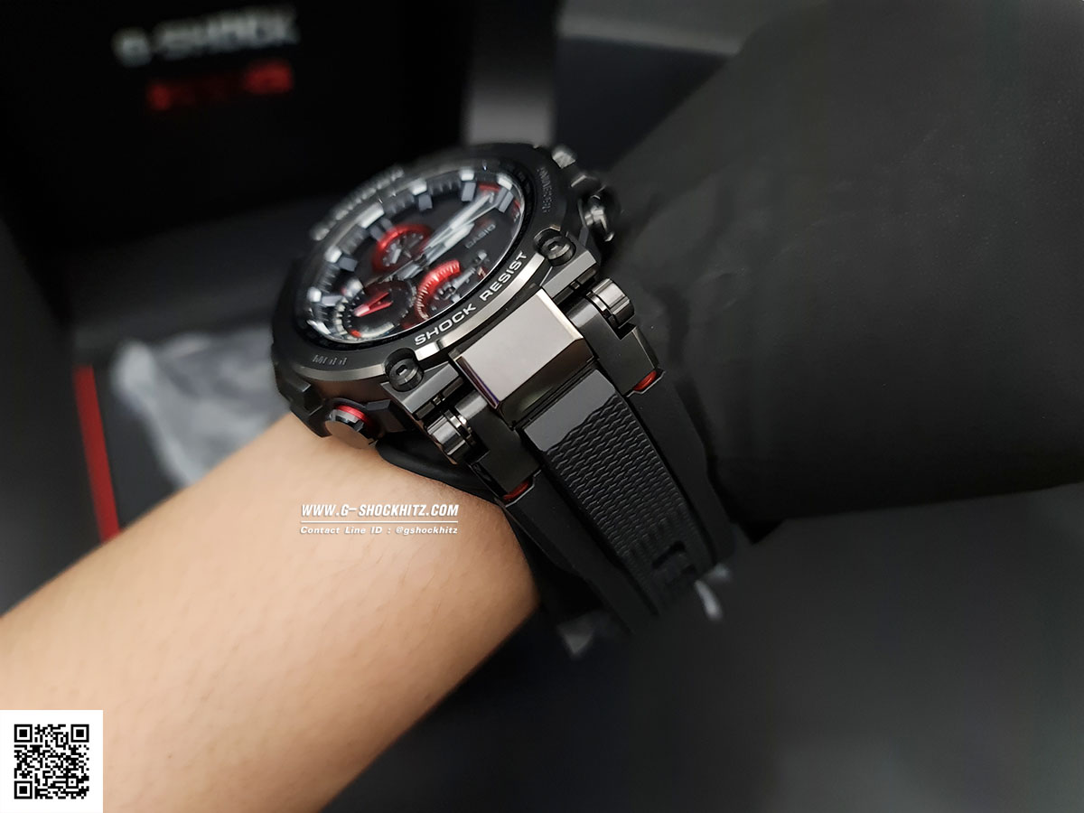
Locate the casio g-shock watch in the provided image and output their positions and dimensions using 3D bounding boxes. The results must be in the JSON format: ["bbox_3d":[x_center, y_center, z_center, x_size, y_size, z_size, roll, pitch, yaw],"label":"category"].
[{"bbox_3d":[-0.005,-0.002,0.124,0.052,0.065,0.067,-40,44,-7],"label":"casio g-shock watch"}]

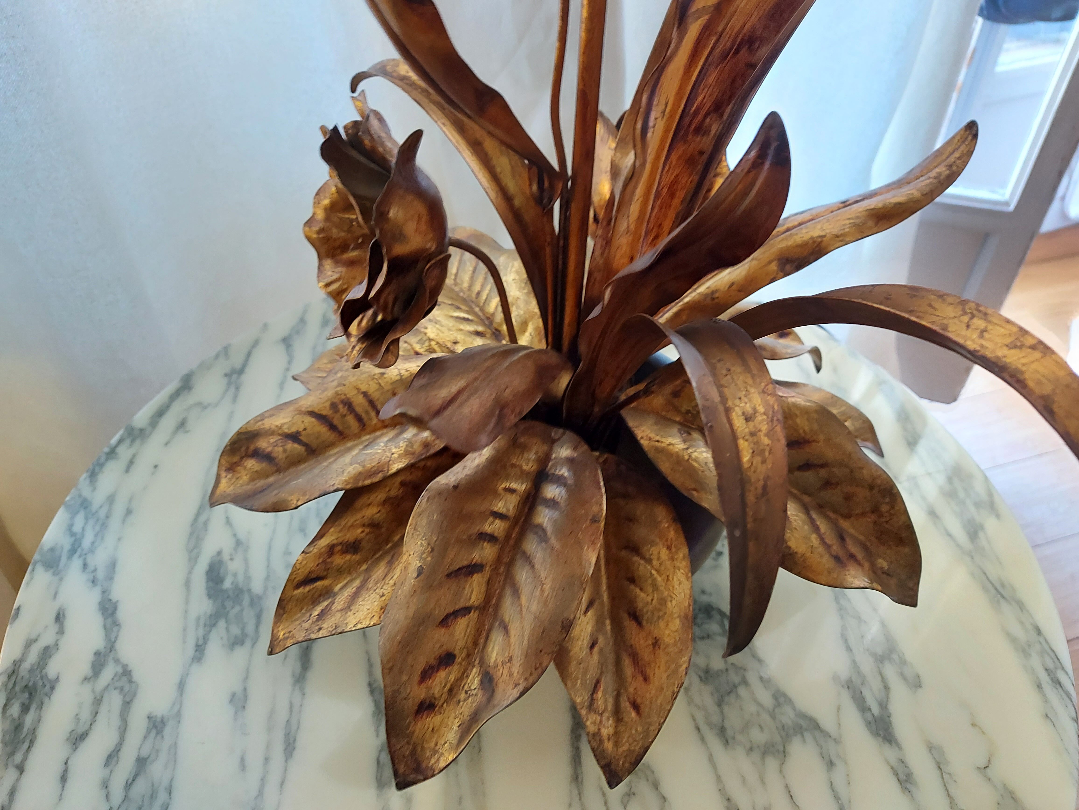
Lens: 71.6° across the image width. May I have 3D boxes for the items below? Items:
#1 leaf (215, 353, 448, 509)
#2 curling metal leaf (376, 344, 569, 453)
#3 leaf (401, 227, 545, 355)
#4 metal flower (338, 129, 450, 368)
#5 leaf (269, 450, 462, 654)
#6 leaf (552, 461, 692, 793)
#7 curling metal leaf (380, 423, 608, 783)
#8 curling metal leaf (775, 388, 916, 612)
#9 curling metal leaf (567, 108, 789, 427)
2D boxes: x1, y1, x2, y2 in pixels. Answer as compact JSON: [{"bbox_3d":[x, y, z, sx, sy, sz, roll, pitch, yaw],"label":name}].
[{"bbox_3d":[-0.122,0.012,0.494,0.216,0.034,0.098,-18,58,4],"label":"leaf"},{"bbox_3d":[-0.035,-0.007,0.436,0.119,0.036,0.066,-13,64,-8],"label":"curling metal leaf"},{"bbox_3d":[-0.057,-0.080,0.564,0.176,0.034,0.123,35,74,33],"label":"leaf"},{"bbox_3d":[-0.087,-0.094,0.448,0.065,0.122,0.099,15,29,2],"label":"metal flower"},{"bbox_3d":[-0.092,0.077,0.450,0.188,0.034,0.082,-42,67,-12],"label":"leaf"},{"bbox_3d":[0.051,0.115,0.424,0.082,0.034,0.186,3,63,-4],"label":"leaf"},{"bbox_3d":[-0.029,0.094,0.398,0.107,0.034,0.213,17,61,16],"label":"curling metal leaf"},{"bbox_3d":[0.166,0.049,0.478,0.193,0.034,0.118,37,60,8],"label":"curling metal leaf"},{"bbox_3d":[0.076,-0.073,0.428,0.037,0.214,0.082,20,17,-38],"label":"curling metal leaf"}]

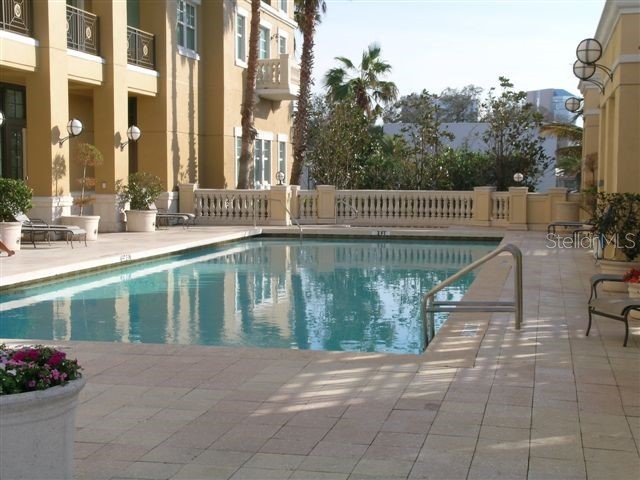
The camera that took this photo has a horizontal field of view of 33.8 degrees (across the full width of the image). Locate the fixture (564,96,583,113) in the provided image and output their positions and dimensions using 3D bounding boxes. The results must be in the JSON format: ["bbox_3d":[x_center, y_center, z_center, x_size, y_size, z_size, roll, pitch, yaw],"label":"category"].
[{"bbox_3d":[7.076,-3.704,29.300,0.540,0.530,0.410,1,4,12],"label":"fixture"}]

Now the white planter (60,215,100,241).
[{"bbox_3d":[-5.837,-0.294,25.610,0.970,0.570,0.970,1,4,12],"label":"white planter"}]

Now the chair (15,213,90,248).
[{"bbox_3d":[-5.941,-0.247,22.840,1.620,0.820,0.680,1,4,12],"label":"chair"}]

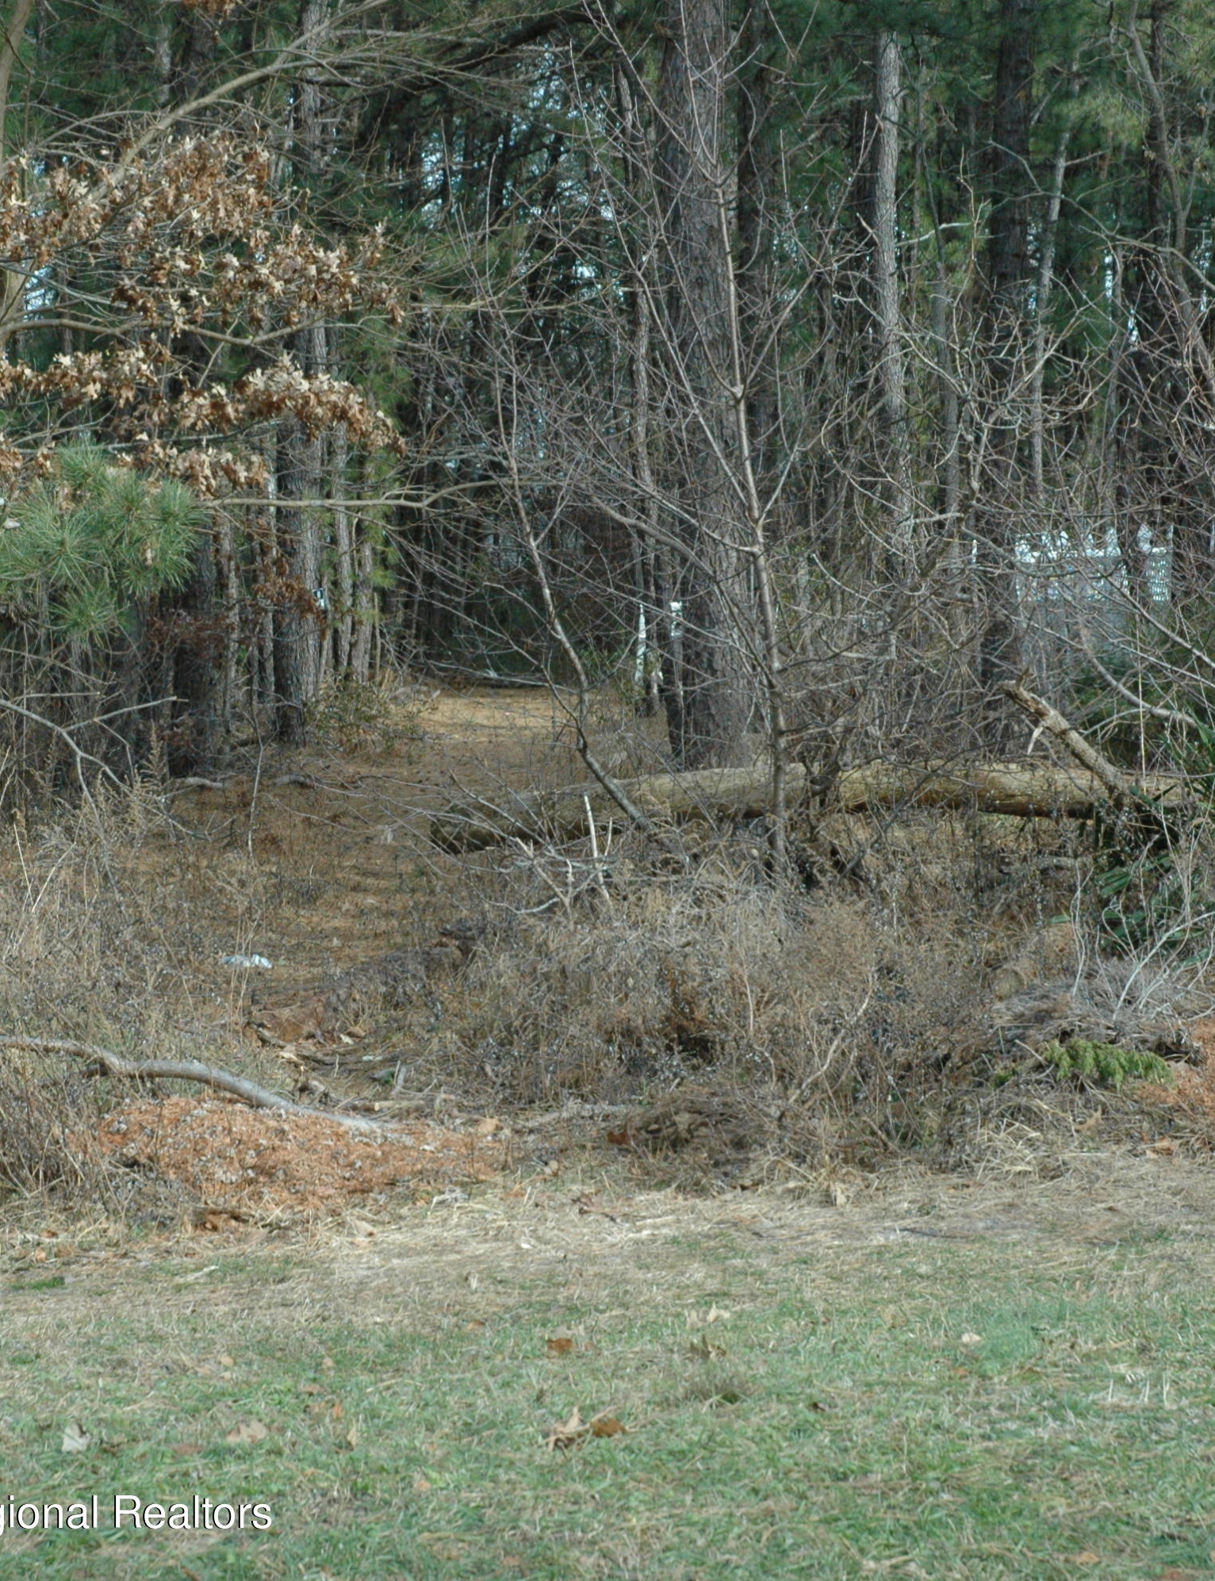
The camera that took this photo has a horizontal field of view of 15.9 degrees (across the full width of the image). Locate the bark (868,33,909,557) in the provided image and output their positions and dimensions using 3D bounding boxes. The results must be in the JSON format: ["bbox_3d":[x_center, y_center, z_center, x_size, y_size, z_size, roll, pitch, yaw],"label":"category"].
[{"bbox_3d":[2.326,-4.100,36.000,0.260,4.400,0.250,-2,3,0],"label":"bark"}]

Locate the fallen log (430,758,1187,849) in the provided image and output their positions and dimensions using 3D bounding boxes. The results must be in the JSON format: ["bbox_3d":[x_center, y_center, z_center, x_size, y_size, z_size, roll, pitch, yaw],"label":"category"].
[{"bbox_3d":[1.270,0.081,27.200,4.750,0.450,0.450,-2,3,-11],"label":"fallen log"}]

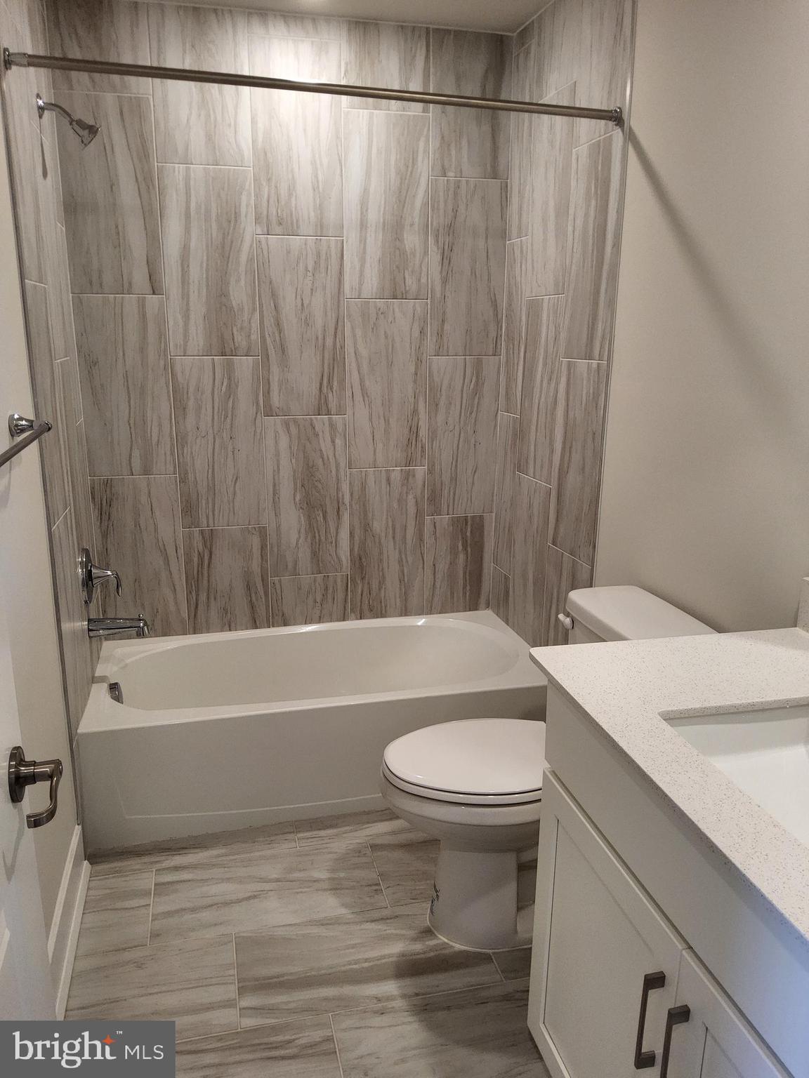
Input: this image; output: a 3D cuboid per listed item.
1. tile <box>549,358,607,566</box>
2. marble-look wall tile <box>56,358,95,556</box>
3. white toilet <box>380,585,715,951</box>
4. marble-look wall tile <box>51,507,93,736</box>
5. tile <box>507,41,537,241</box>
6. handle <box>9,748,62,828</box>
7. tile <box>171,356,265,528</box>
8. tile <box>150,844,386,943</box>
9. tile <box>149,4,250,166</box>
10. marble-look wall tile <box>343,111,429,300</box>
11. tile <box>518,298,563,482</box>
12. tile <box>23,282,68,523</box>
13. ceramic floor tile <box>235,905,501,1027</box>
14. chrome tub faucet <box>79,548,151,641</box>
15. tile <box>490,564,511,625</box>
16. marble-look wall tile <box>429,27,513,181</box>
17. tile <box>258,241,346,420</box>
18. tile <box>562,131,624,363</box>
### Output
[{"bbox_3d":[0.538,-0.241,2.427,0.010,0.606,0.283,-4,15,-15],"label":"tile"},{"bbox_3d":[-1.026,-0.234,2.401,0.010,0.614,0.302,-3,15,-15],"label":"marble-look wall tile"},{"bbox_3d":[0.307,0.583,1.957,0.727,0.806,0.430,-3,15,-14],"label":"white toilet"},{"bbox_3d":[-0.950,0.237,2.218,0.010,0.607,0.303,-3,15,-15],"label":"marble-look wall tile"},{"bbox_3d":[0.406,-1.360,2.698,0.010,0.611,0.181,-4,15,-15],"label":"tile"},{"bbox_3d":[-0.430,0.289,0.900,0.058,0.073,0.142,-3,15,-14],"label":"handle"},{"bbox_3d":[-0.665,-0.342,2.813,0.305,0.611,0.010,-3,15,-13],"label":"tile"},{"bbox_3d":[-0.369,0.956,2.125,0.606,0.010,0.295,-3,15,-14],"label":"tile"},{"bbox_3d":[-0.657,-1.460,2.522,0.305,0.468,0.010,-3,15,-13],"label":"tile"},{"bbox_3d":[-0.059,-1.162,2.742,0.305,0.611,0.010,-3,15,-13],"label":"marble-look wall tile"},{"bbox_3d":[0.462,-0.504,2.651,0.010,0.606,0.298,-4,15,-15],"label":"tile"},{"bbox_3d":[-0.937,-0.352,2.049,0.010,0.606,0.302,-3,15,-14],"label":"tile"},{"bbox_3d":[-0.098,1.038,1.930,0.616,0.010,0.301,-3,15,-13],"label":"ceramic floor tile"},{"bbox_3d":[-0.917,0.173,2.479,0.188,0.298,0.174,-3,15,-14],"label":"chrome tub faucet"},{"bbox_3d":[0.396,0.220,3.109,0.010,0.194,0.181,-4,15,-15],"label":"tile"},{"bbox_3d":[0.235,-1.508,2.721,0.288,0.466,0.010,-3,15,-13],"label":"marble-look wall tile"},{"bbox_3d":[-0.361,-0.746,2.773,0.303,0.612,0.010,-3,15,-13],"label":"tile"},{"bbox_3d":[0.546,-0.837,2.290,0.010,0.608,0.285,-3,15,-15],"label":"tile"}]

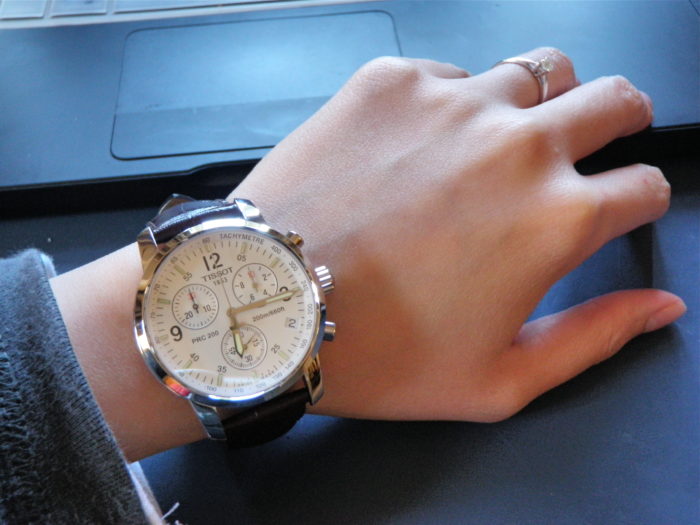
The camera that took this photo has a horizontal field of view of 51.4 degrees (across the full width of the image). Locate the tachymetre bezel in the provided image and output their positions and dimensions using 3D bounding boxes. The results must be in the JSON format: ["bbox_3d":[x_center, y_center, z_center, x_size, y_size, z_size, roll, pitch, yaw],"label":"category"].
[{"bbox_3d":[-0.025,0.011,0.158,0.042,0.012,0.046,-19,84,-16],"label":"tachymetre bezel"}]

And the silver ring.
[{"bbox_3d":[0.048,-0.050,0.206,0.004,0.022,0.019,-35,90,-41],"label":"silver ring"}]

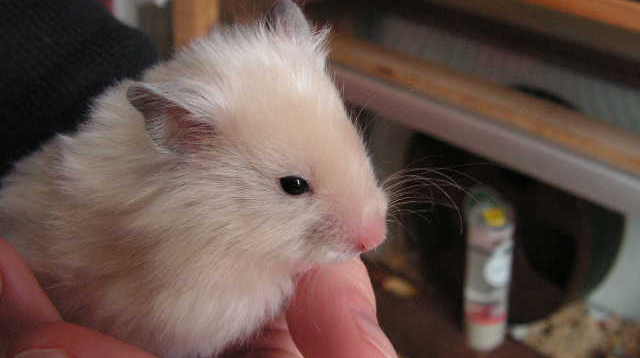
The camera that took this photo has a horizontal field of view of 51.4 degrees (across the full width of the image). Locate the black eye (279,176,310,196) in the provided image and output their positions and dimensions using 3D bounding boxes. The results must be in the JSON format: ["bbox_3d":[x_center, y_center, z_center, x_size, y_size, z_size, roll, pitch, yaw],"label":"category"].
[{"bbox_3d":[-0.005,0.001,0.144,0.007,0.004,0.004,14,-10,-13],"label":"black eye"}]

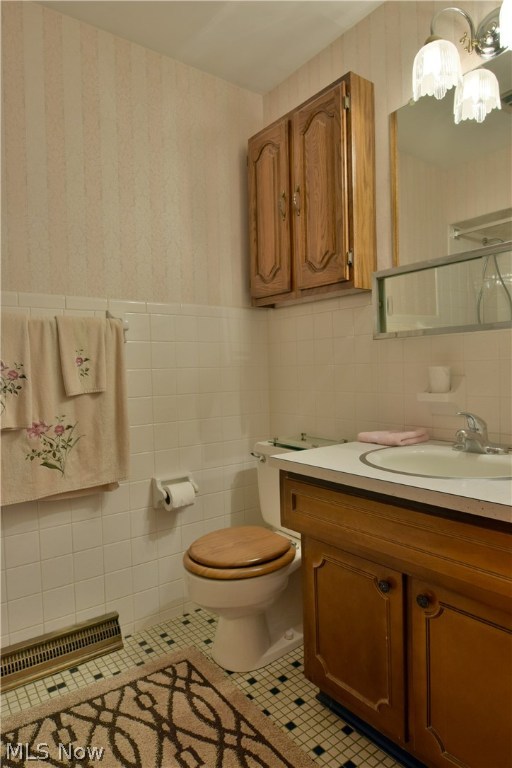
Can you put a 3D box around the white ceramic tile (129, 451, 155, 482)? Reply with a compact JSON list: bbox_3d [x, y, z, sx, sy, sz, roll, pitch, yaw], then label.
[{"bbox_3d":[-0.454,0.330,1.786,0.108,0.108,0.010,-3,1,-36],"label":"white ceramic tile"}]

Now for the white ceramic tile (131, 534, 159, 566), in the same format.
[{"bbox_3d":[-0.441,0.649,1.773,0.107,0.107,0.009,-3,2,-37],"label":"white ceramic tile"}]

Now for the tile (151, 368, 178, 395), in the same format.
[{"bbox_3d":[-0.375,-0.002,1.825,0.107,0.107,0.009,-3,2,-37],"label":"tile"}]

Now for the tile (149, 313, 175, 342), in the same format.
[{"bbox_3d":[-0.381,-0.226,1.830,0.108,0.108,0.010,-3,3,-38],"label":"tile"}]

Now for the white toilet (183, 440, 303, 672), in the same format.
[{"bbox_3d":[0.040,0.601,1.645,0.654,0.706,0.473,-3,2,-37],"label":"white toilet"}]

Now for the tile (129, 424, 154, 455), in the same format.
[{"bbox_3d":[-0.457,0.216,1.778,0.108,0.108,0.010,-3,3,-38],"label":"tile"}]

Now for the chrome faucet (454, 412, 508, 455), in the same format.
[{"bbox_3d":[0.597,0.135,1.231,0.165,0.118,0.152,-3,1,-39],"label":"chrome faucet"}]

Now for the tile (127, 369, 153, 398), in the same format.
[{"bbox_3d":[-0.468,-0.004,1.790,0.108,0.109,0.010,-3,2,-36],"label":"tile"}]

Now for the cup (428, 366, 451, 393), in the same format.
[{"bbox_3d":[0.585,-0.013,1.426,0.067,0.084,0.067,-2,1,0],"label":"cup"}]

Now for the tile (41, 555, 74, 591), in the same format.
[{"bbox_3d":[-0.706,0.667,1.593,0.108,0.108,0.010,-3,3,-38],"label":"tile"}]

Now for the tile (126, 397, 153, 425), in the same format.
[{"bbox_3d":[-0.457,0.110,1.762,0.107,0.107,0.009,-3,2,-37],"label":"tile"}]

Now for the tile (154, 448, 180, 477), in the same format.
[{"bbox_3d":[-0.365,0.322,1.832,0.107,0.107,0.009,-3,2,-37],"label":"tile"}]

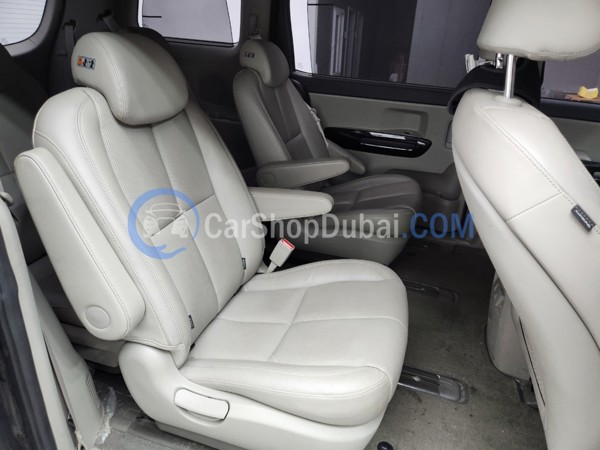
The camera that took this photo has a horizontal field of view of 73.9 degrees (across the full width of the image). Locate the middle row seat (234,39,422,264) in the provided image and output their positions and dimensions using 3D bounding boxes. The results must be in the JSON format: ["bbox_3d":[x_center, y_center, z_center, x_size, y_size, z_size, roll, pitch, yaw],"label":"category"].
[{"bbox_3d":[0.178,-0.329,1.920,0.845,0.994,0.669,9,26,15],"label":"middle row seat"}]

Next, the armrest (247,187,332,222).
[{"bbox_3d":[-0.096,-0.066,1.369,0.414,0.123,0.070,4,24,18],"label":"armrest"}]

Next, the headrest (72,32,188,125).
[{"bbox_3d":[-0.397,-0.359,0.980,0.137,0.194,0.268,-6,21,21],"label":"headrest"}]

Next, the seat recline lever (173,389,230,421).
[{"bbox_3d":[-0.235,0.420,0.929,0.145,0.062,0.035,9,26,15],"label":"seat recline lever"}]

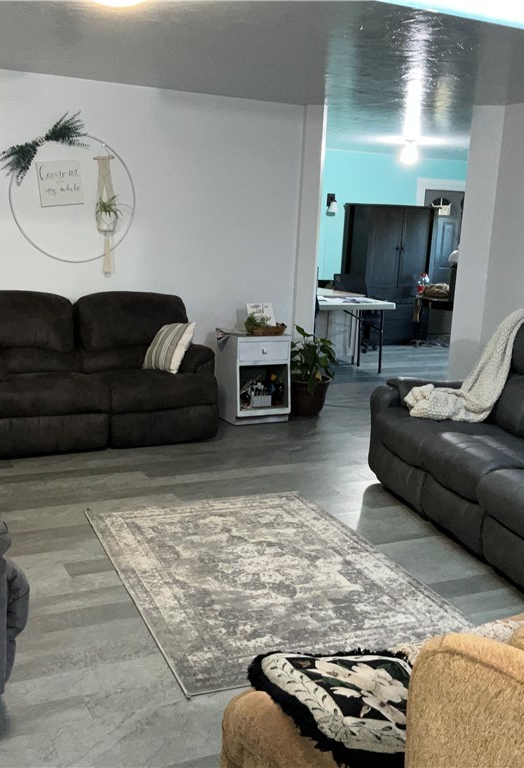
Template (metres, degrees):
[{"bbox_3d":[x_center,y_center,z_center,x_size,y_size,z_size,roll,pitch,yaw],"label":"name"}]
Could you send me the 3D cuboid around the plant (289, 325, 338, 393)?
[{"bbox_3d":[0.359,-0.126,6.945,0.460,0.740,0.460,3,11,-1],"label":"plant"}]

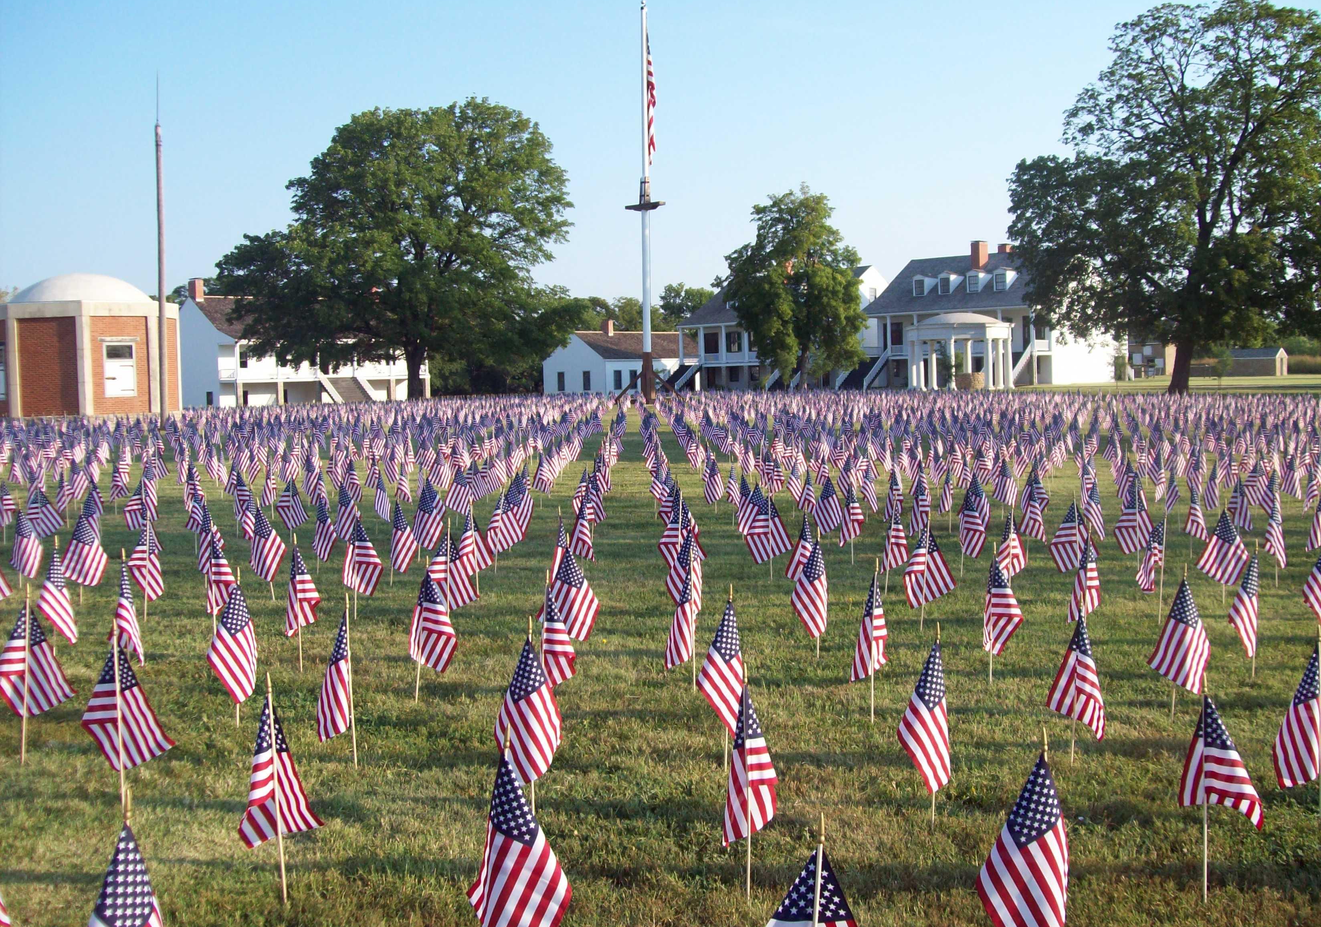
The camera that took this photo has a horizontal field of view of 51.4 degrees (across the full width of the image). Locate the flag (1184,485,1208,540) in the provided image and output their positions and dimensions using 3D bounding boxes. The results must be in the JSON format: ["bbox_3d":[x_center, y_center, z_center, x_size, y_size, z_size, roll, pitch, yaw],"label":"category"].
[{"bbox_3d":[4.234,0.383,10.850,0.200,0.450,0.140,0,4,13],"label":"flag"}]

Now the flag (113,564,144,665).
[{"bbox_3d":[-2.699,0.764,6.970,0.157,0.508,0.140,-2,4,-21],"label":"flag"}]

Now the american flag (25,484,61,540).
[{"bbox_3d":[-5.440,0.436,12.100,0.320,0.460,0.150,-2,4,-15],"label":"american flag"}]

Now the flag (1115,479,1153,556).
[{"bbox_3d":[3.509,0.406,10.200,0.280,0.510,0.150,0,4,12],"label":"flag"}]

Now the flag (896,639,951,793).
[{"bbox_3d":[0.898,0.866,4.686,0.179,0.524,0.150,0,4,11],"label":"flag"}]

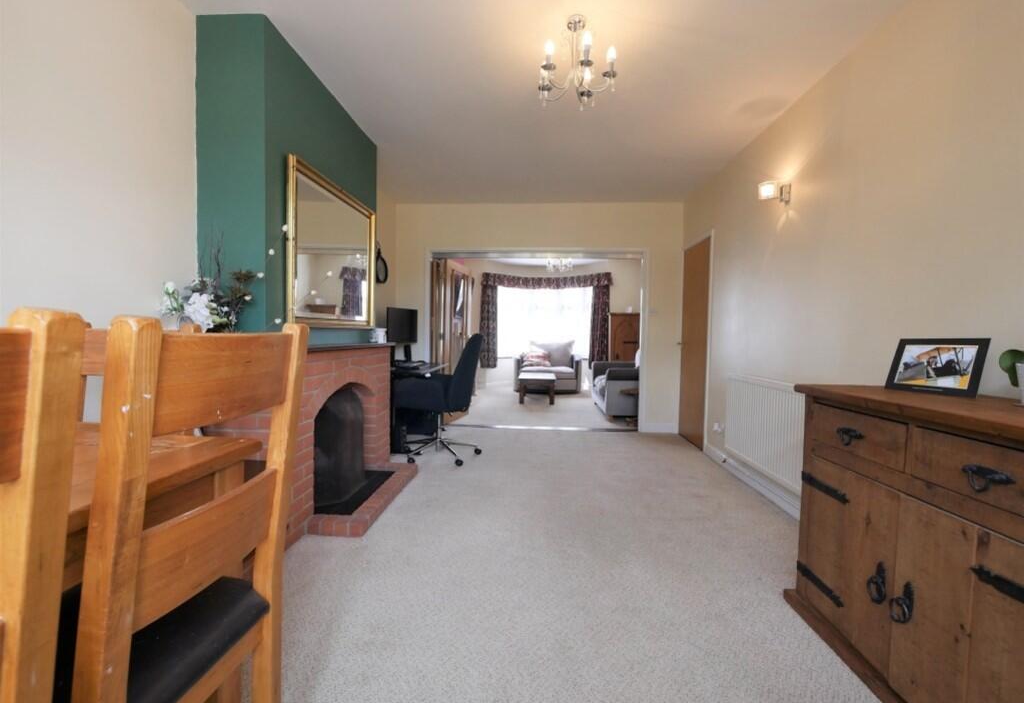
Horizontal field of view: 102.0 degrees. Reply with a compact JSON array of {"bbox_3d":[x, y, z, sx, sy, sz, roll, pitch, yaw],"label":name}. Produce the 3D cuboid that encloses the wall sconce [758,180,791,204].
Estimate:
[{"bbox_3d":[1.669,-1.010,2.650,0.150,0.140,0.120,1,2,4],"label":"wall sconce"}]

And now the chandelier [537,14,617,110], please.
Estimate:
[{"bbox_3d":[0.293,-1.372,1.928,0.370,0.370,0.370,1,2,4],"label":"chandelier"}]

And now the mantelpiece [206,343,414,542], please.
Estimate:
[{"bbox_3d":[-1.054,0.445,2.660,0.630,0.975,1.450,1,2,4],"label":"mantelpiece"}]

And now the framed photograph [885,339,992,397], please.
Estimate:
[{"bbox_3d":[1.533,0.052,1.497,0.030,0.210,0.252,21,-5,-18],"label":"framed photograph"}]

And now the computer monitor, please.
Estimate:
[{"bbox_3d":[-1.095,-0.149,4.225,0.200,0.540,0.400,2,3,36],"label":"computer monitor"}]

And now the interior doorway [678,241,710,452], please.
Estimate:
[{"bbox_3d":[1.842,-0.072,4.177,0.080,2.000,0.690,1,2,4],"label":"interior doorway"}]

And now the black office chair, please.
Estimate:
[{"bbox_3d":[-0.597,0.377,3.541,0.700,1.065,0.630,1,2,4],"label":"black office chair"}]

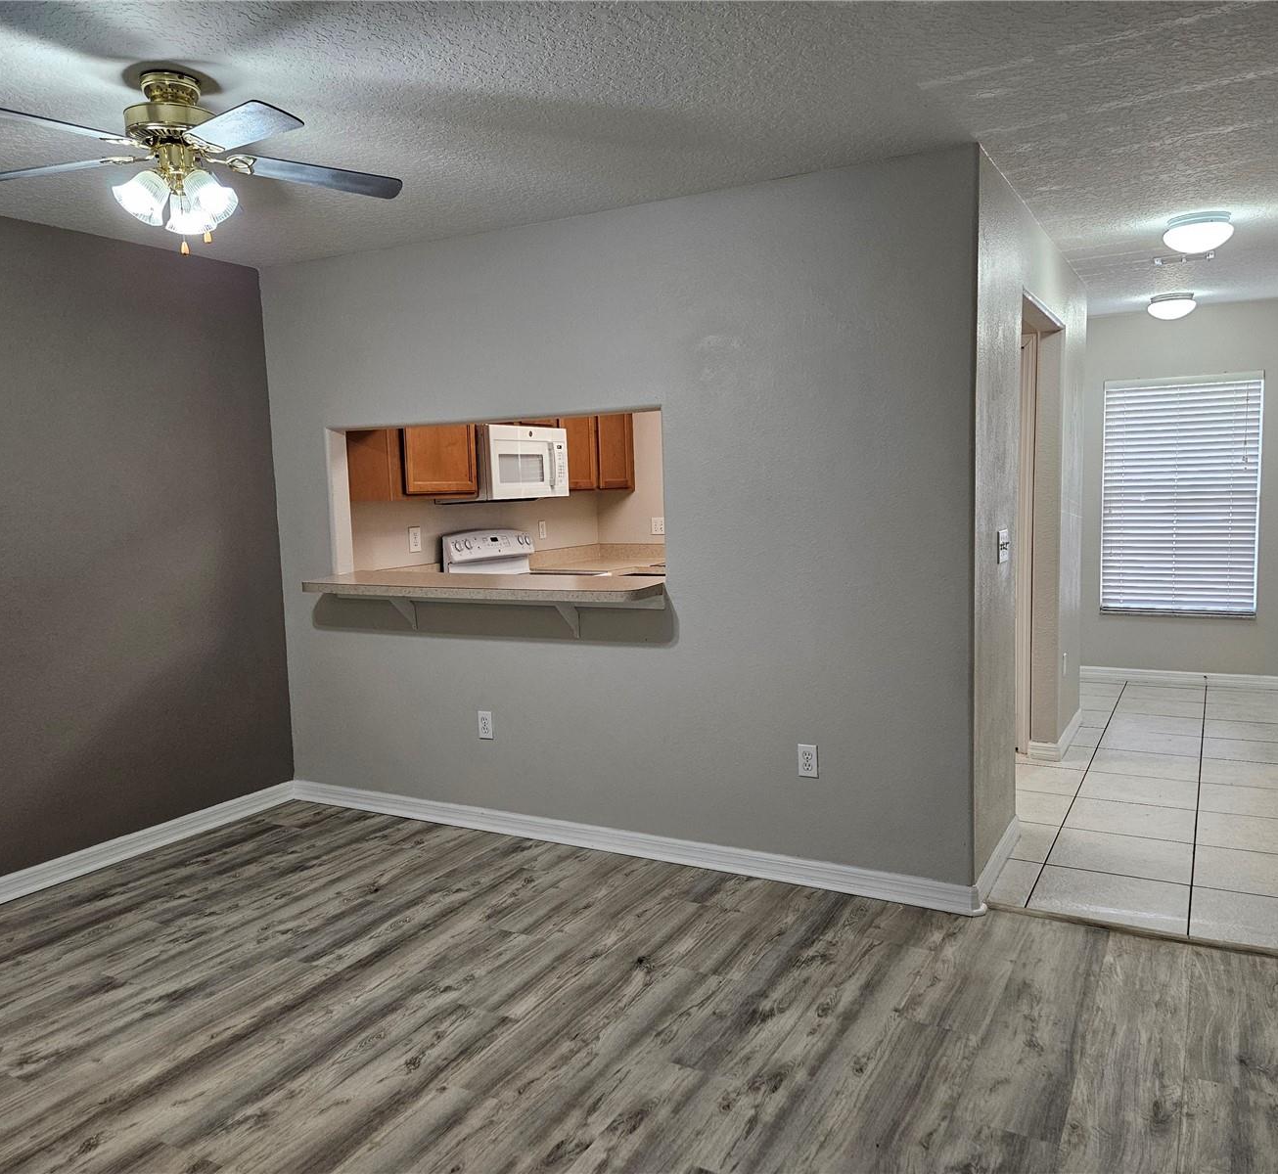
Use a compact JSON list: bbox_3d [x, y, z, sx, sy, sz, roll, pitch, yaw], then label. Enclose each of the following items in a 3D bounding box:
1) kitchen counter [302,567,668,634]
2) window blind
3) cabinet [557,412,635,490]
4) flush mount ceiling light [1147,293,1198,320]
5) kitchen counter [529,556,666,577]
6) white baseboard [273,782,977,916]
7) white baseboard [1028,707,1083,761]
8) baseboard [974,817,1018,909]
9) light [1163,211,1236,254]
[{"bbox_3d":[-0.666,0.088,4.128,1.740,0.230,0.560,2,6,29],"label":"kitchen counter"},{"bbox_3d":[3.528,-0.589,6.797,0.925,1.564,0.070,2,6,29],"label":"window blind"},{"bbox_3d":[-0.407,-1.007,6.854,0.325,0.755,0.980,2,6,29],"label":"cabinet"},{"bbox_3d":[3.124,-1.636,6.093,0.260,0.137,0.260,2,6,29],"label":"flush mount ceiling light"},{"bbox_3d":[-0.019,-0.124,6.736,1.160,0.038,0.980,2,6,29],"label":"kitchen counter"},{"bbox_3d":[-0.258,0.990,4.145,3.130,0.090,0.021,2,6,29],"label":"white baseboard"},{"bbox_3d":[2.236,0.784,5.557,0.150,0.090,0.830,2,6,29],"label":"white baseboard"},{"bbox_3d":[1.295,0.986,3.748,0.023,0.090,0.835,2,6,29],"label":"baseboard"},{"bbox_3d":[2.284,-1.432,4.249,0.260,0.140,0.260,2,6,29],"label":"light"}]

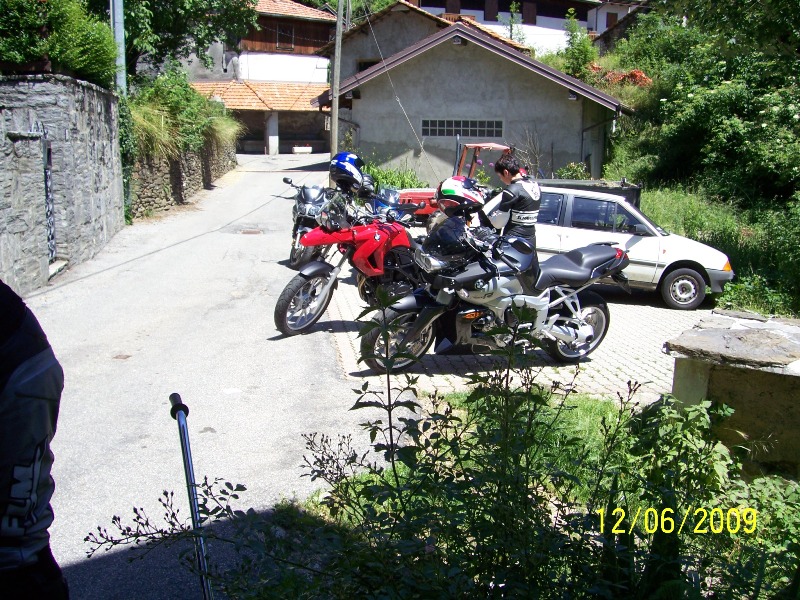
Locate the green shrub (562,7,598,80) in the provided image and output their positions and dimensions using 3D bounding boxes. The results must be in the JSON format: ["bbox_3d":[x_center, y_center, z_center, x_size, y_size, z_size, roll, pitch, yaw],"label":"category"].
[{"bbox_3d":[5.500,-7.770,24.000,1.100,2.250,1.100,2,7,13],"label":"green shrub"}]

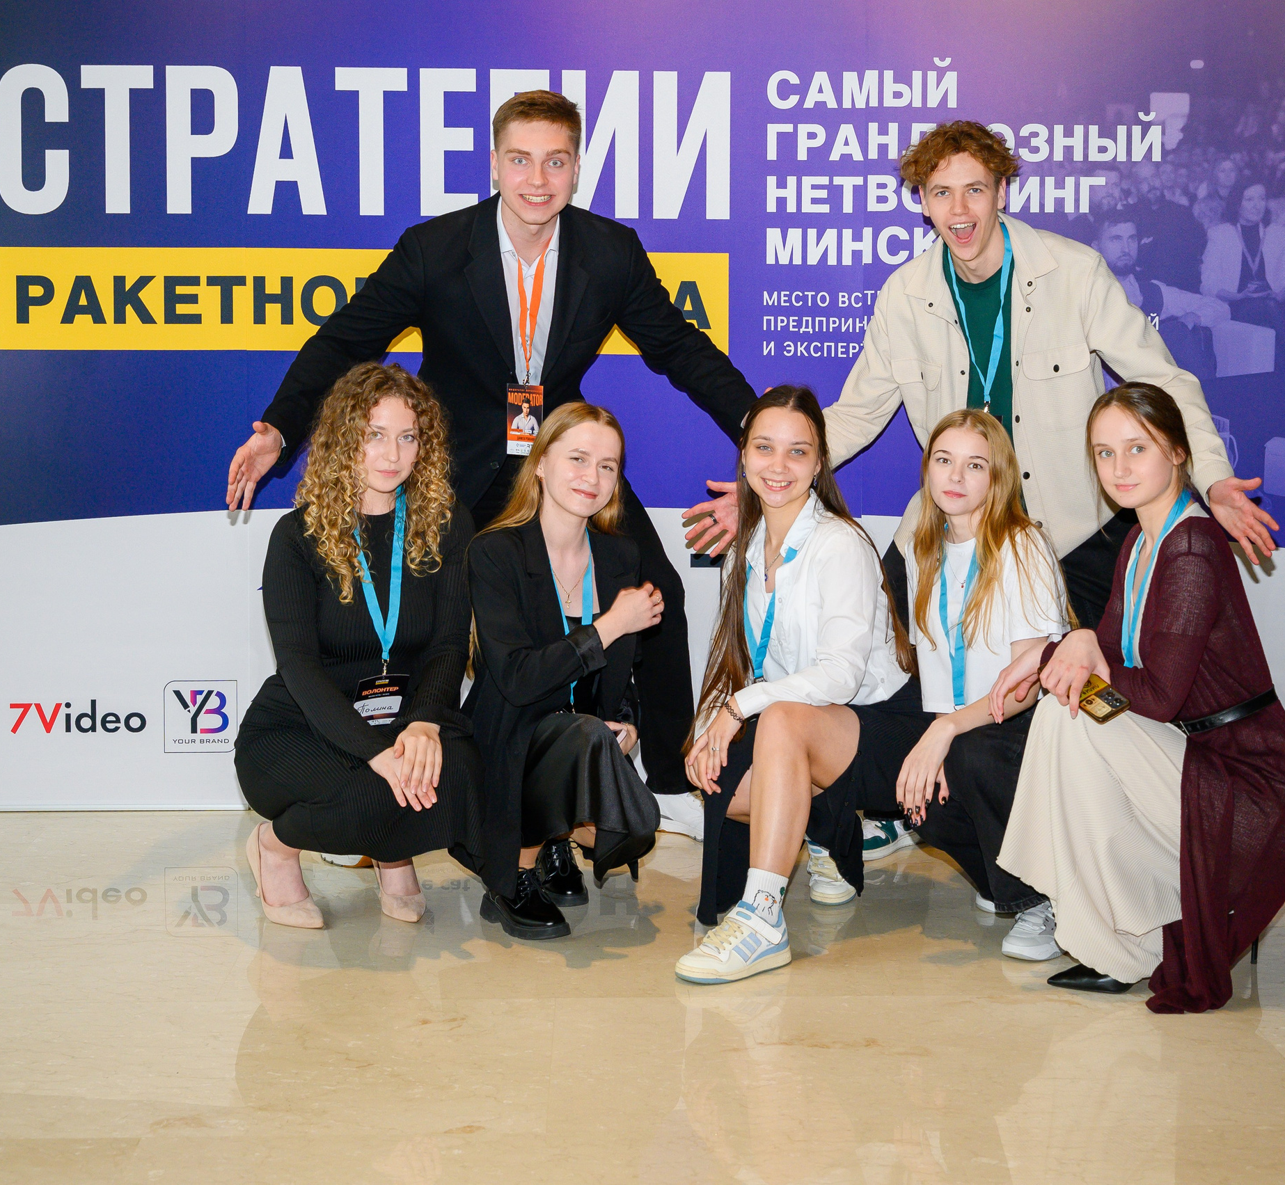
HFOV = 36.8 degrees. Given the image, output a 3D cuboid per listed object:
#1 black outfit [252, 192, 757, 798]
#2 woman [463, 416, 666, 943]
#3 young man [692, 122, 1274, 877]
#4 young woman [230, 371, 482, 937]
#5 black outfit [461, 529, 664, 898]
[{"bbox_3d":[-0.272,-0.115,3.900,1.000,1.335,0.600,0,5,-3],"label":"black outfit"},{"bbox_3d":[-0.149,0.140,3.660,0.420,0.996,0.540,-3,6,-28],"label":"woman"},{"bbox_3d":[0.683,-0.151,3.870,1.140,1.513,0.700,1,5,10],"label":"young man"},{"bbox_3d":[-0.549,0.099,3.700,0.450,1.066,0.560,-3,6,-33],"label":"young woman"},{"bbox_3d":[-0.150,0.243,3.680,0.400,0.765,0.480,-3,6,-28],"label":"black outfit"}]

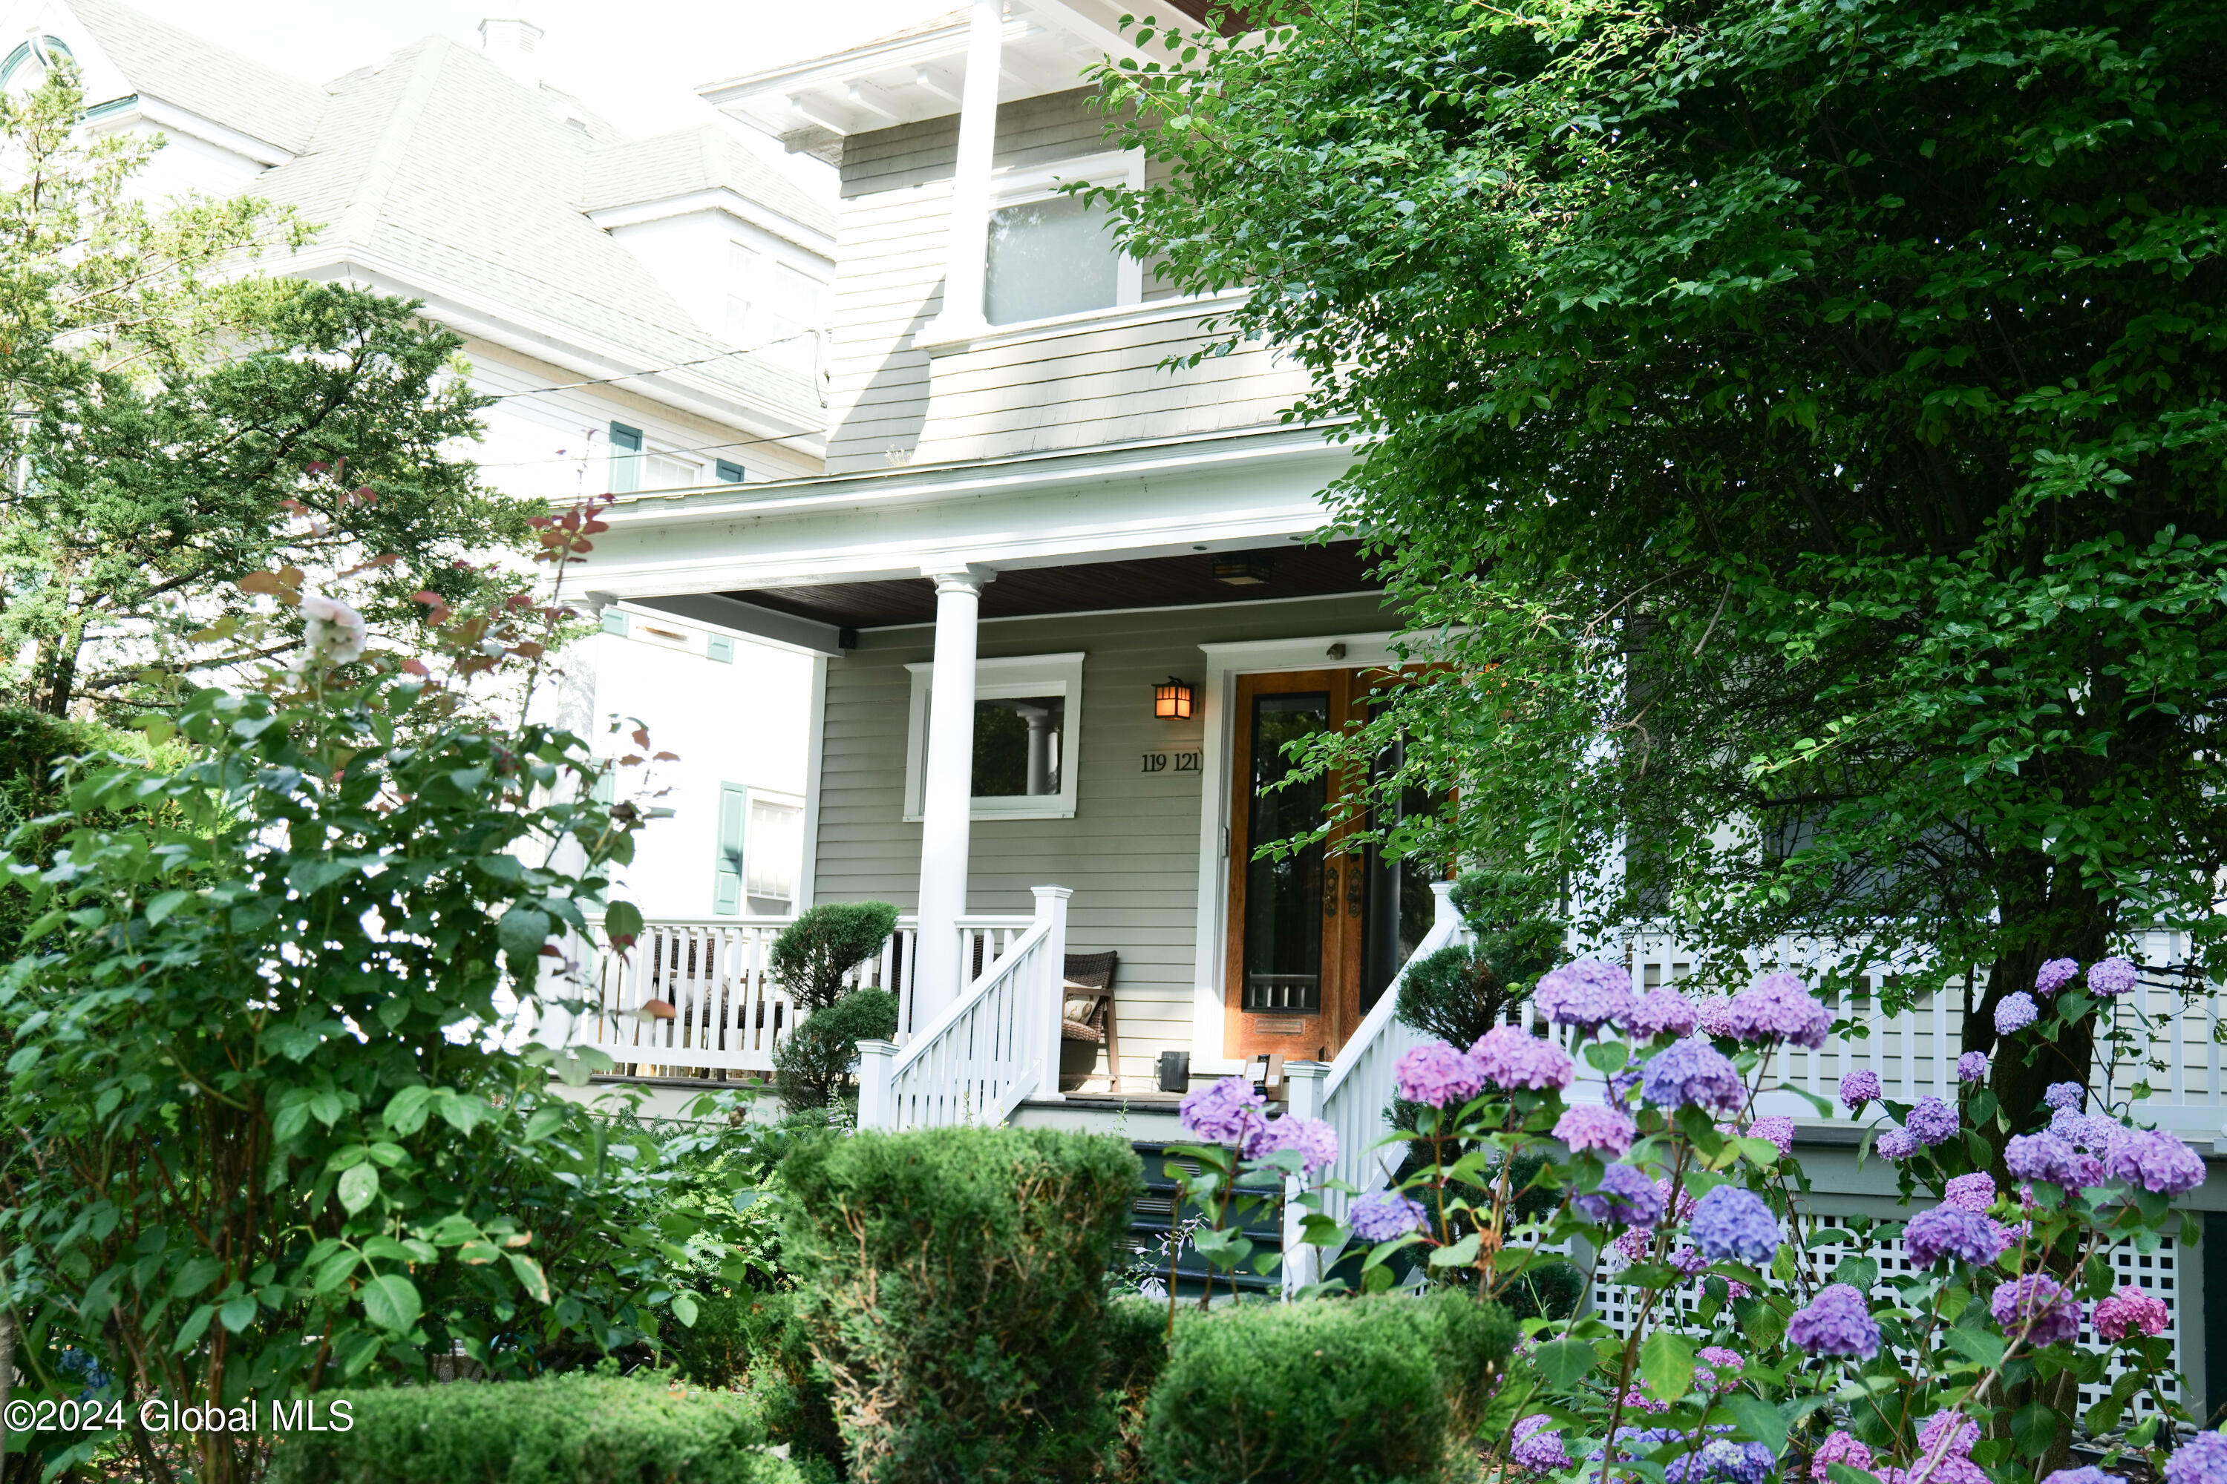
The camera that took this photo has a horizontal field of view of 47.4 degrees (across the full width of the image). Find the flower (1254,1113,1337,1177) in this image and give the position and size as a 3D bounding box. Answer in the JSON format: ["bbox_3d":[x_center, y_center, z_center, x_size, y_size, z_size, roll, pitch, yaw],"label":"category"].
[{"bbox_3d":[0.344,0.772,4.850,0.165,0.130,0.160,2,-7,4],"label":"flower"}]

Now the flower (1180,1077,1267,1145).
[{"bbox_3d":[0.204,0.691,4.750,0.165,0.135,0.160,2,-7,3],"label":"flower"}]

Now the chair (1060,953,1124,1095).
[{"bbox_3d":[-0.419,1.539,14.047,0.720,0.800,0.720,-2,-9,32],"label":"chair"}]

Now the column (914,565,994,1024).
[{"bbox_3d":[-0.840,0.441,12.898,0.300,2.660,0.300,2,-7,0],"label":"column"}]

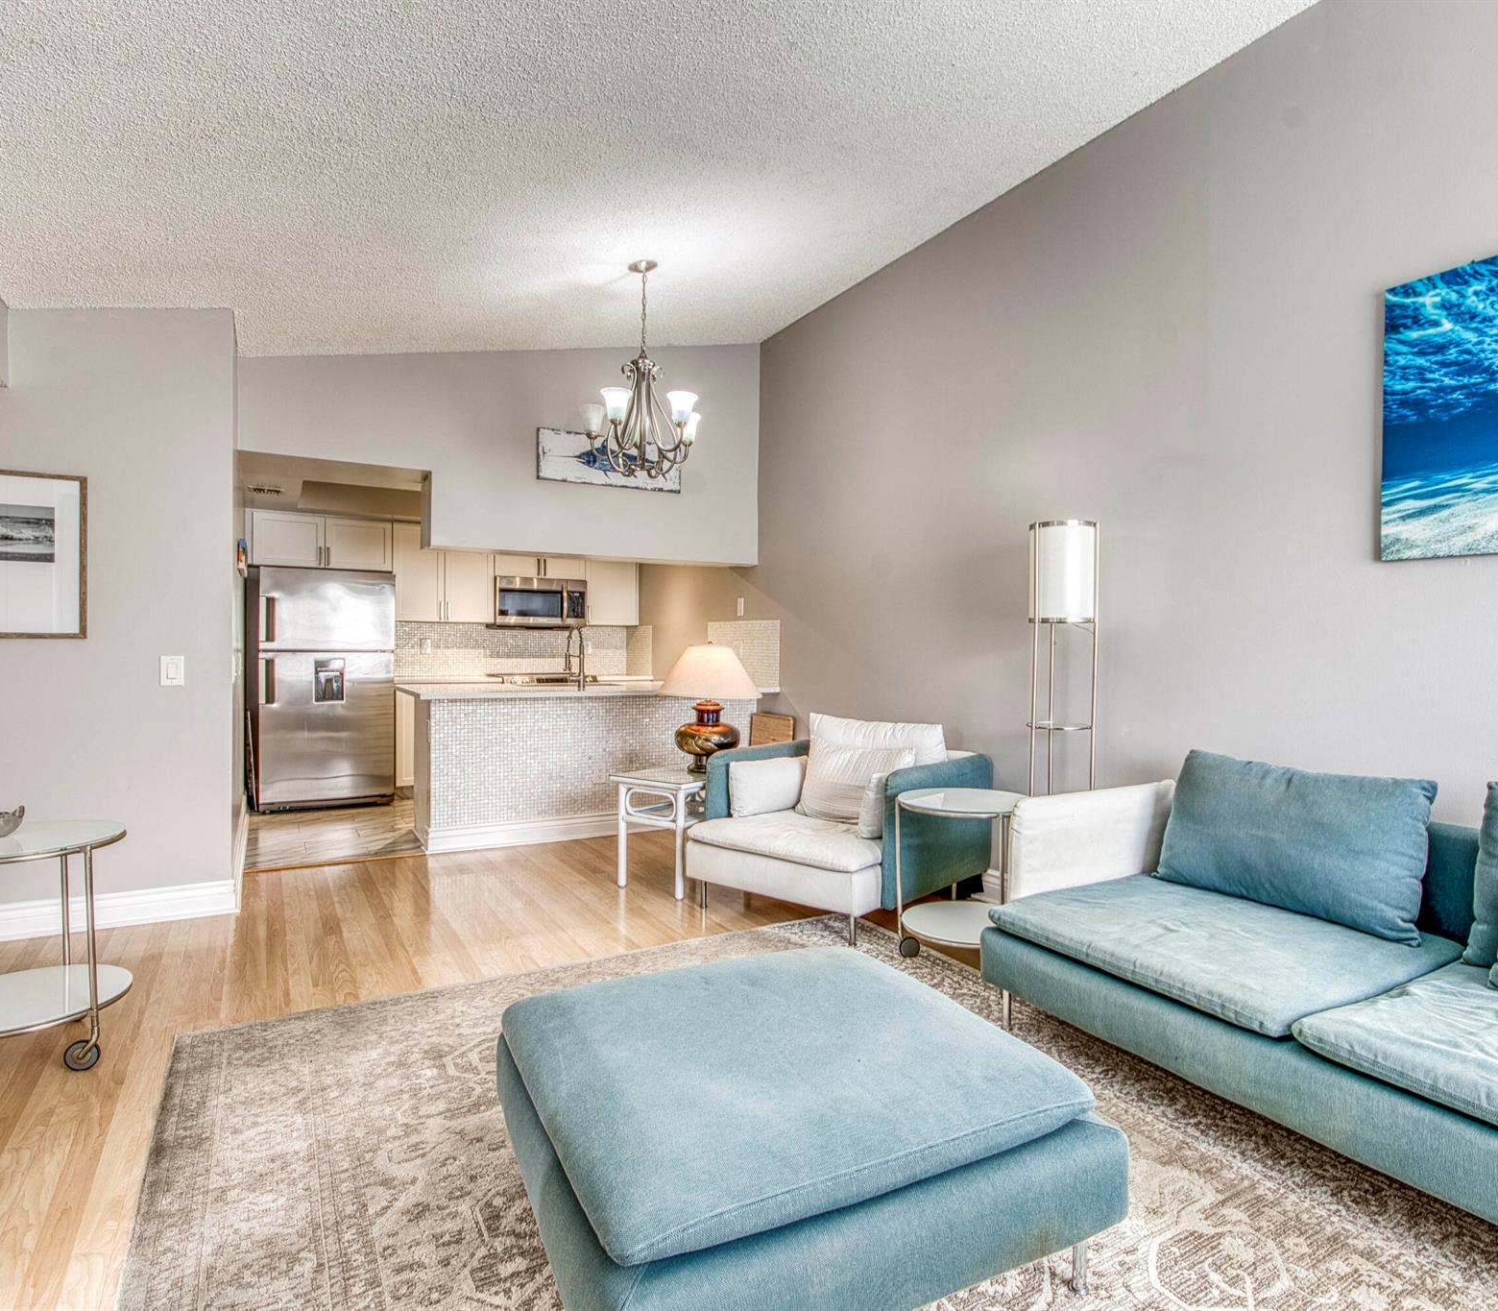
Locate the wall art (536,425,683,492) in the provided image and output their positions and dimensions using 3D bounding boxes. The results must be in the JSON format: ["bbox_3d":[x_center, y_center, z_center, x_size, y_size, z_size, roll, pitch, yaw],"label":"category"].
[{"bbox_3d":[-0.846,-1.219,5.155,0.945,0.310,0.030,0,0,-30],"label":"wall art"}]

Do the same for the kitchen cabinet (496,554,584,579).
[{"bbox_3d":[-1.812,-0.828,6.994,0.772,0.345,0.340,1,0,-31],"label":"kitchen cabinet"}]

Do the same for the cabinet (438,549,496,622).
[{"bbox_3d":[-2.311,-0.634,6.691,0.388,0.743,0.340,1,0,-31],"label":"cabinet"}]

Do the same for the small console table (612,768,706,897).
[{"bbox_3d":[-0.319,0.868,4.190,0.470,0.530,0.600,1,0,37],"label":"small console table"}]

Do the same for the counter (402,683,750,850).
[{"bbox_3d":[-1.017,0.667,5.307,2.250,0.915,1.020,0,0,-30],"label":"counter"}]

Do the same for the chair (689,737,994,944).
[{"bbox_3d":[0.421,0.781,3.781,1.010,0.720,1.020,1,0,41],"label":"chair"}]

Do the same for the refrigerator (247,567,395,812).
[{"bbox_3d":[-3.139,0.242,6.055,0.850,1.680,0.770,1,0,-31],"label":"refrigerator"}]

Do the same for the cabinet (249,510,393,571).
[{"bbox_3d":[-3.203,-0.820,6.143,0.942,0.378,0.340,1,0,-31],"label":"cabinet"}]

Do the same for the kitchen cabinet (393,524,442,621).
[{"bbox_3d":[-2.640,-0.637,6.490,0.372,0.743,0.340,1,0,-31],"label":"kitchen cabinet"}]

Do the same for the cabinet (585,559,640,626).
[{"bbox_3d":[-1.320,-0.646,7.588,0.515,0.760,0.330,0,0,-30],"label":"cabinet"}]

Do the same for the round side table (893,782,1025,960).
[{"bbox_3d":[0.781,0.840,2.999,0.510,0.620,0.510,1,0,0],"label":"round side table"}]

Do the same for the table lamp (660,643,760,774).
[{"bbox_3d":[-0.219,0.263,4.241,0.510,0.670,0.510,0,0,0],"label":"table lamp"}]

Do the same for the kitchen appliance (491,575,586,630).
[{"bbox_3d":[-1.878,-0.455,7.226,0.765,0.420,0.400,0,0,-30],"label":"kitchen appliance"}]

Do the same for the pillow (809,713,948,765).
[{"bbox_3d":[0.629,0.520,4.016,0.680,0.450,0.200,1,-14,37],"label":"pillow"}]

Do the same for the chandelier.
[{"bbox_3d":[-0.500,-1.352,3.867,0.560,1.040,0.560,0,0,0],"label":"chandelier"}]

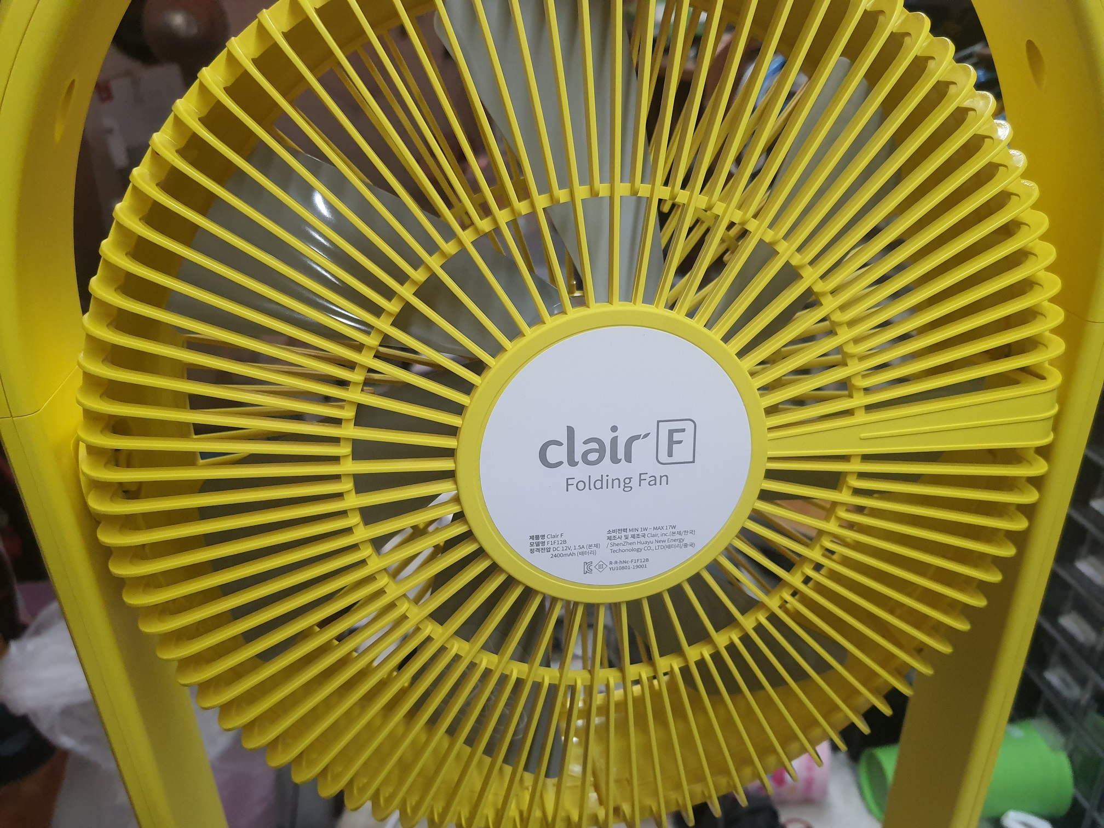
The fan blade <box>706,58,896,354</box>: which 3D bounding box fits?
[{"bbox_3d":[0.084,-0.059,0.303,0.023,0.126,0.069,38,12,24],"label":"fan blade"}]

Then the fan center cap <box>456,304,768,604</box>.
[{"bbox_3d":[0.021,0.015,0.273,0.102,0.102,0.013,-3,19,-8],"label":"fan center cap"}]

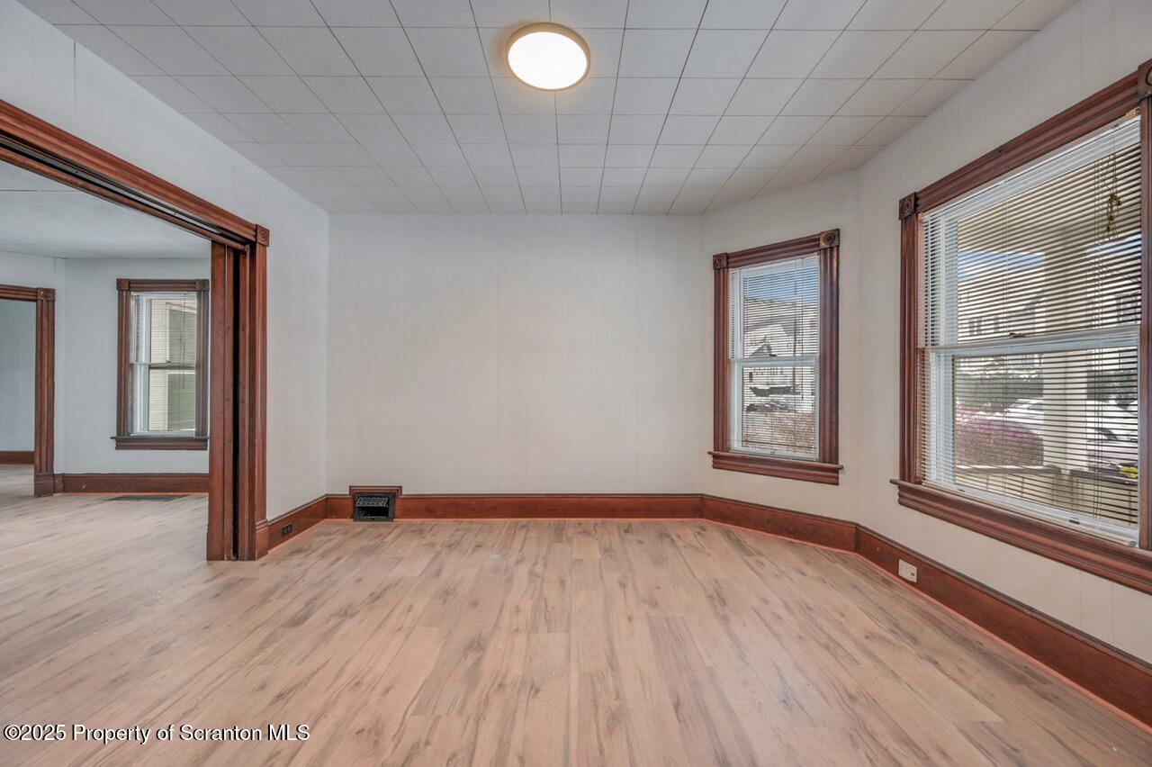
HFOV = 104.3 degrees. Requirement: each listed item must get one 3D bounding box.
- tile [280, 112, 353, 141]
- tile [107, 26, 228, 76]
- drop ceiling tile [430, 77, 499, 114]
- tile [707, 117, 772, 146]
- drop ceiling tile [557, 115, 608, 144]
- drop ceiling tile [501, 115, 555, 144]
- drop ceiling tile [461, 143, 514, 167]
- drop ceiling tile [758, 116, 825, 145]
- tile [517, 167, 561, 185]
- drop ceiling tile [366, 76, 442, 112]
[{"bbox_3d":[-1.480,-1.477,2.588,0.305,0.020,0.305,0,0,-1],"label":"tile"},{"bbox_3d":[-1.799,-1.488,2.001,0.305,0.016,0.305,0,0,-1],"label":"tile"},{"bbox_3d":[-0.562,-1.475,2.297,0.305,0.015,0.303,0,0,0],"label":"drop ceiling tile"},{"bbox_3d":[0.959,-1.478,2.611,0.305,0.018,0.302,0,0,-1],"label":"tile"},{"bbox_3d":[0.043,-1.493,2.628,0.305,0.016,0.305,0,0,-1],"label":"drop ceiling tile"},{"bbox_3d":[-0.261,-1.477,2.599,0.305,0.018,0.302,0,0,-1],"label":"drop ceiling tile"},{"bbox_3d":[-0.575,-1.495,2.927,0.305,0.016,0.305,0,0,-1],"label":"drop ceiling tile"},{"bbox_3d":[1.263,-1.480,2.612,0.305,0.020,0.305,0,0,-1],"label":"drop ceiling tile"},{"bbox_3d":[-0.271,-1.488,3.216,0.305,0.016,0.305,0,1,-1],"label":"tile"},{"bbox_3d":[-0.878,-1.490,2.314,0.305,0.016,0.305,0,0,-1],"label":"drop ceiling tile"}]

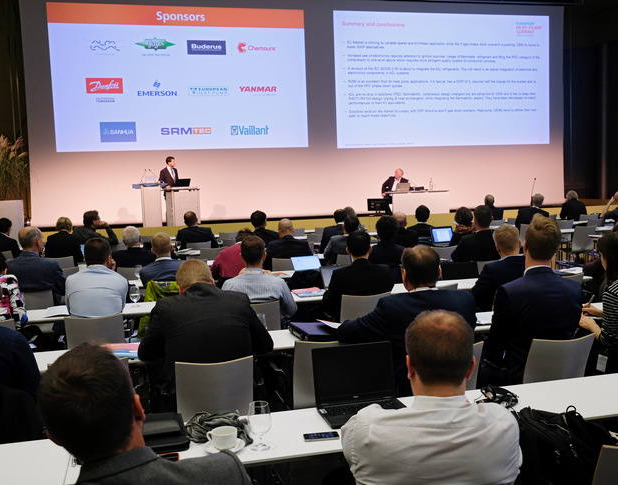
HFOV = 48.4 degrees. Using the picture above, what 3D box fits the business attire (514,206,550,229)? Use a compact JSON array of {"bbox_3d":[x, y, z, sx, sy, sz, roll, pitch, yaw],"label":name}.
[{"bbox_3d":[3.895,-0.255,11.925,0.550,0.620,0.420,-3,5,-14],"label":"business attire"}]

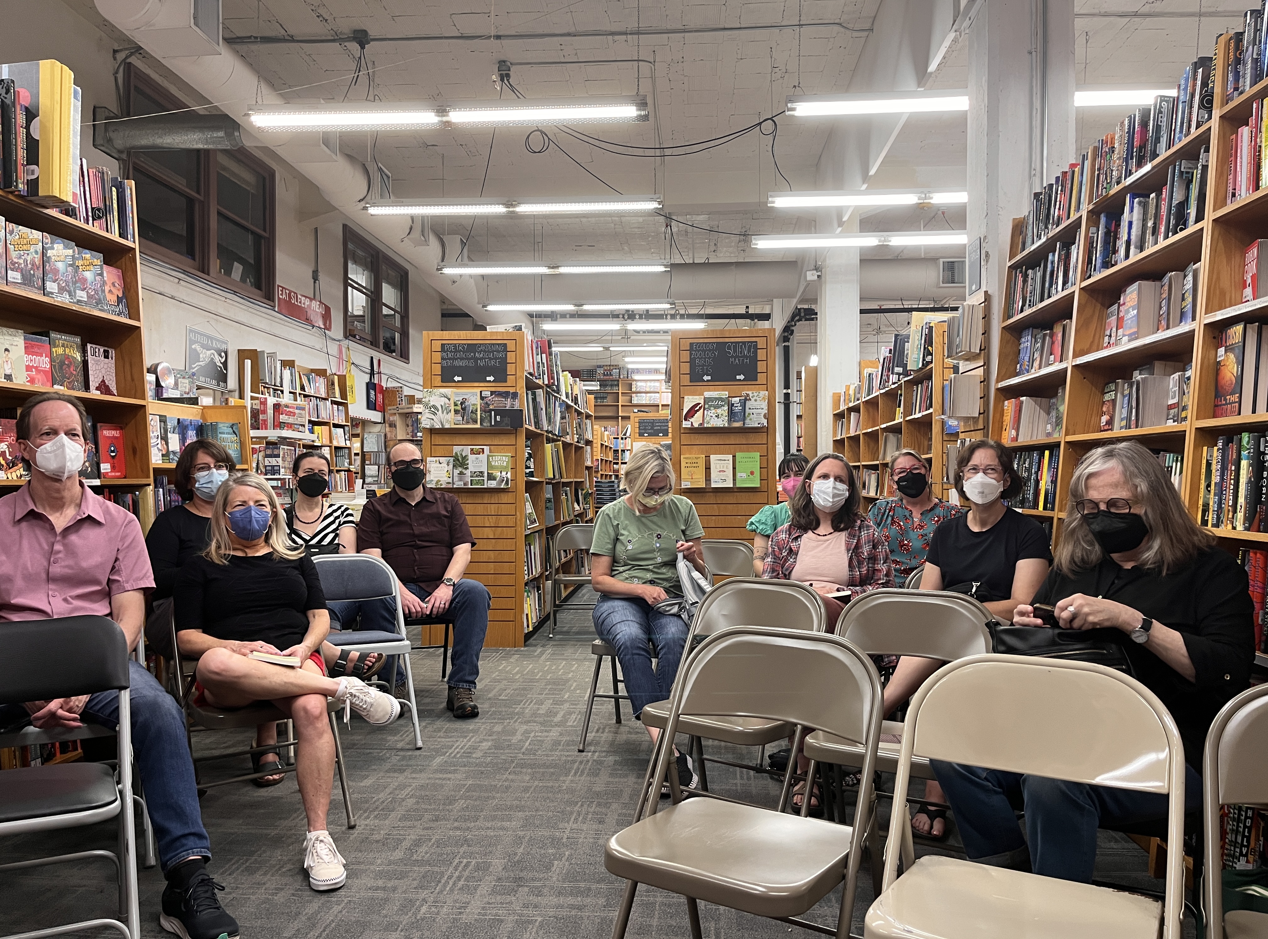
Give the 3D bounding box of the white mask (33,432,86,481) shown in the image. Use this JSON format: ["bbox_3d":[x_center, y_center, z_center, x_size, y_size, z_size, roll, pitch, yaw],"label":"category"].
[{"bbox_3d":[-1.550,-0.032,2.570,0.130,0.126,0.085,0,-1,-41],"label":"white mask"}]

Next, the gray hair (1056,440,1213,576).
[{"bbox_3d":[1.209,0.092,2.300,0.330,0.320,0.270,0,8,41],"label":"gray hair"}]

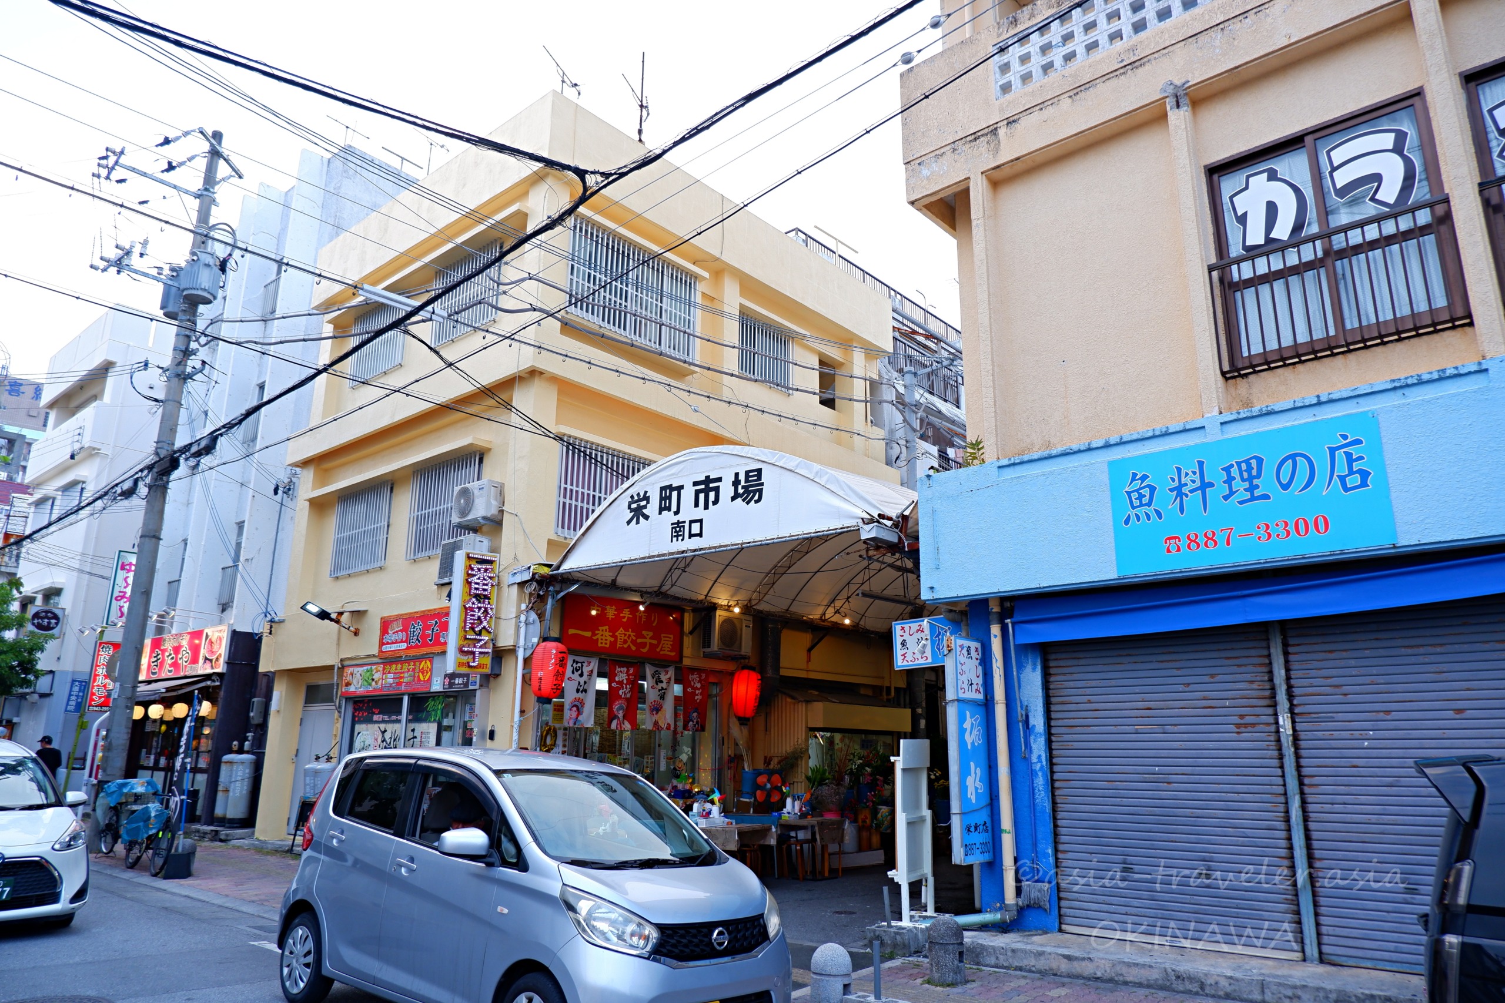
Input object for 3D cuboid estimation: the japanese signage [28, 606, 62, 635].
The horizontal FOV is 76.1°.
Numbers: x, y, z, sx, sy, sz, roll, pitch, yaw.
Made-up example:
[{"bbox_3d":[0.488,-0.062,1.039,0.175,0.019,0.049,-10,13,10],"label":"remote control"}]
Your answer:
[{"bbox_3d":[-17.607,3.002,23.940,0.200,0.756,0.730,-12,-19,39],"label":"japanese signage"}]

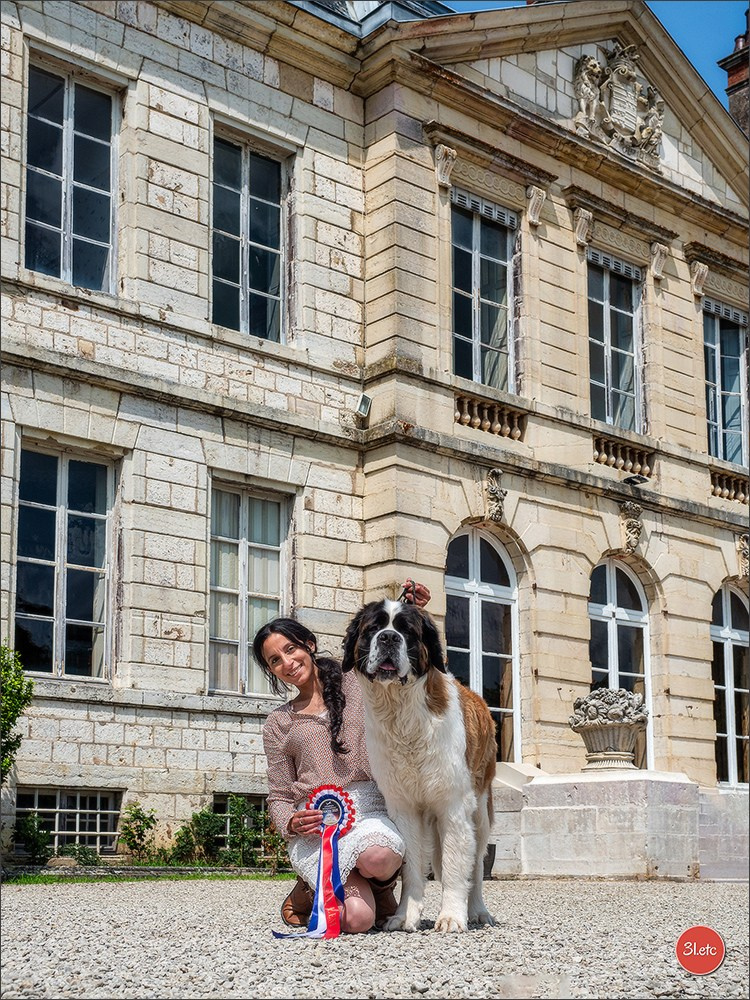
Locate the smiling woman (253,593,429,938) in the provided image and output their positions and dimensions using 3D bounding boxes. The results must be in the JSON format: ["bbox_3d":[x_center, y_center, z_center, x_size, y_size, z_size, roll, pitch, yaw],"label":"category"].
[{"bbox_3d":[-0.122,0.836,4.500,0.560,1.070,0.640,4,-13,-15],"label":"smiling woman"}]

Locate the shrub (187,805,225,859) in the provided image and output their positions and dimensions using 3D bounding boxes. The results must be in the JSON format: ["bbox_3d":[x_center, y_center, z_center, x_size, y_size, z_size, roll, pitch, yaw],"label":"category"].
[{"bbox_3d":[-1.701,3.361,14.000,0.360,0.540,0.340,0,-12,0],"label":"shrub"}]

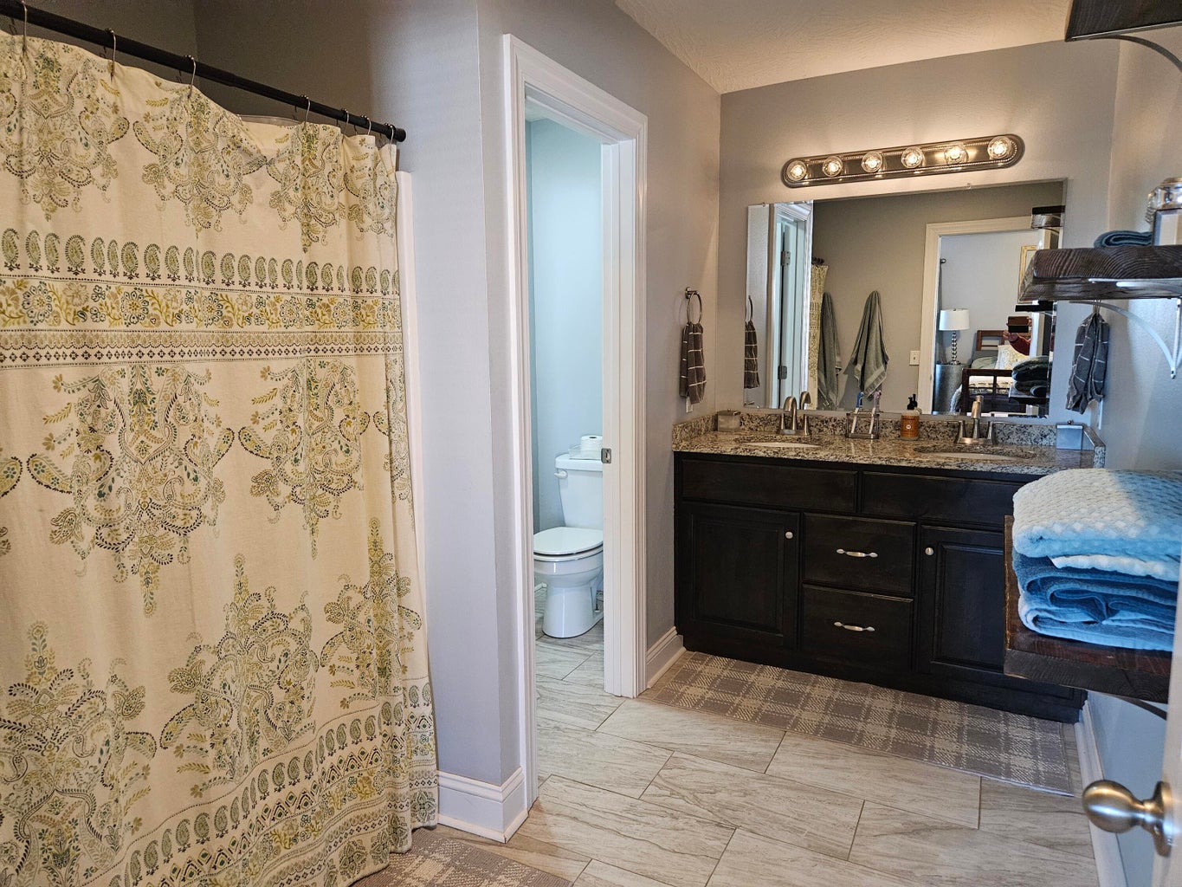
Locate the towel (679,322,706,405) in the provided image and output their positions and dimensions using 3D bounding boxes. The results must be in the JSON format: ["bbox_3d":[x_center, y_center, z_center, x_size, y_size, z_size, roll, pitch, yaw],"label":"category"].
[{"bbox_3d":[0.442,-0.337,3.308,0.075,0.340,0.180,4,9,27],"label":"towel"}]

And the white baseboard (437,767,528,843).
[{"bbox_3d":[-0.314,1.014,2.258,0.245,0.128,0.141,4,9,27],"label":"white baseboard"}]

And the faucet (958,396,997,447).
[{"bbox_3d":[1.556,-0.088,3.167,0.156,0.199,0.140,4,9,27],"label":"faucet"}]

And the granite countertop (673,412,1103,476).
[{"bbox_3d":[1.155,-0.013,3.194,1.528,0.118,0.564,4,9,27],"label":"granite countertop"}]

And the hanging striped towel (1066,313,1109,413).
[{"bbox_3d":[1.723,-0.277,2.720,0.105,0.345,0.180,4,9,27],"label":"hanging striped towel"}]

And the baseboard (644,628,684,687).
[{"bbox_3d":[0.303,0.867,3.249,0.038,0.125,0.415,4,9,27],"label":"baseboard"}]

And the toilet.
[{"bbox_3d":[-0.050,0.478,3.805,0.460,0.740,0.690,4,9,27],"label":"toilet"}]

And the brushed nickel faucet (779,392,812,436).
[{"bbox_3d":[0.897,-0.123,3.496,0.155,0.182,0.145,4,9,27],"label":"brushed nickel faucet"}]

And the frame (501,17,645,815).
[{"bbox_3d":[-0.062,-0.043,2.559,0.150,2.129,0.884,4,9,27],"label":"frame"}]

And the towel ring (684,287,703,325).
[{"bbox_3d":[0.438,-0.567,3.308,0.060,0.185,0.165,4,9,27],"label":"towel ring"}]

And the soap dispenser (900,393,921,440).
[{"bbox_3d":[1.353,-0.103,3.318,0.074,0.187,0.074,4,9,27],"label":"soap dispenser"}]

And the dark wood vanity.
[{"bbox_3d":[1.167,0.477,3.283,1.528,0.878,0.525,4,9,27],"label":"dark wood vanity"}]

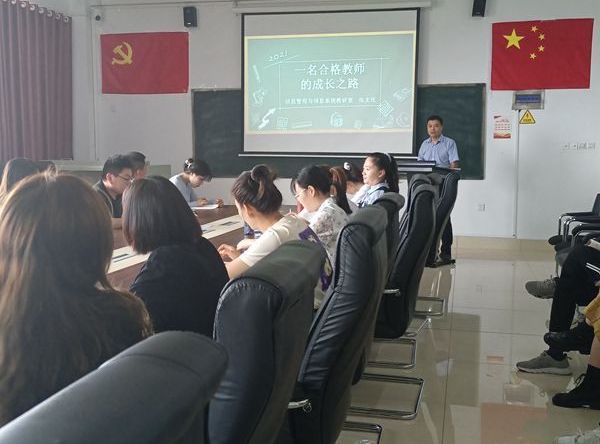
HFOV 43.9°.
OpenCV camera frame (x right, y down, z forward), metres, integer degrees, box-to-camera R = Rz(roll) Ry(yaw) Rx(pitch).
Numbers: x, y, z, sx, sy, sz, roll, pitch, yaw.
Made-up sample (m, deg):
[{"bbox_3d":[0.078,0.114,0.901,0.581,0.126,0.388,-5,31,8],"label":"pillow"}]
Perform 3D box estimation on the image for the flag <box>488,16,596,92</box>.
[{"bbox_3d":[3.044,-2.099,9.392,1.218,0.848,0.030,1,6,12],"label":"flag"}]

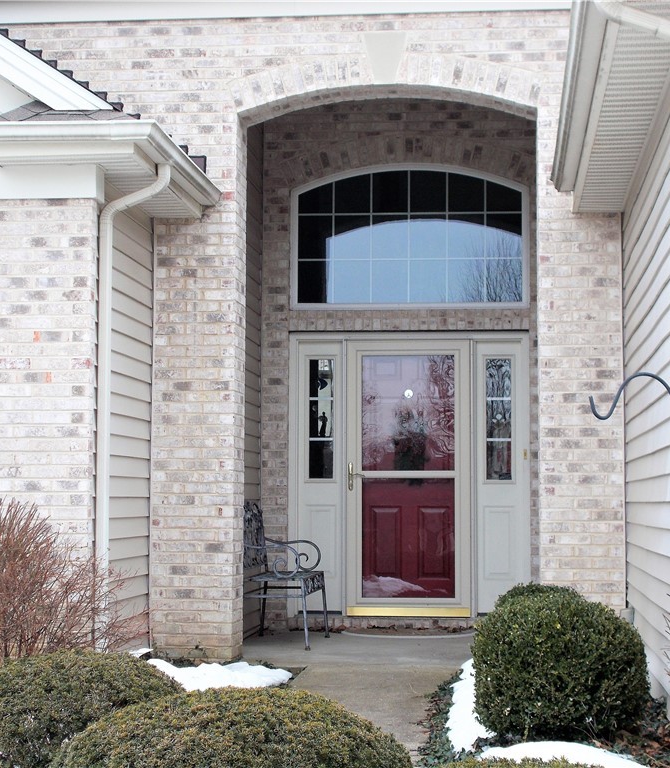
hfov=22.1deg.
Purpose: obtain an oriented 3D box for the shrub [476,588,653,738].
[{"bbox_3d":[0.968,1.179,7.374,0.750,0.600,0.760,0,-4,6],"label":"shrub"}]

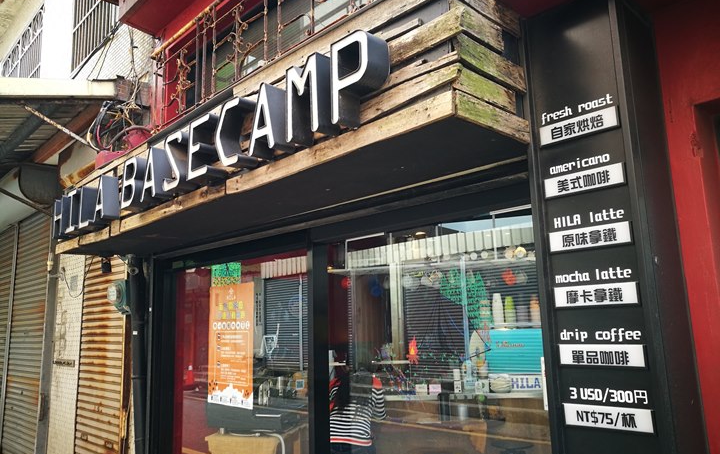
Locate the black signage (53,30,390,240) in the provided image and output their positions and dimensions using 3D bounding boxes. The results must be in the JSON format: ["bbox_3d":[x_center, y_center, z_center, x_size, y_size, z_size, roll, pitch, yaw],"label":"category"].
[{"bbox_3d":[-1.140,-0.299,3.186,0.107,0.311,3.512,7,-13,-43],"label":"black signage"}]

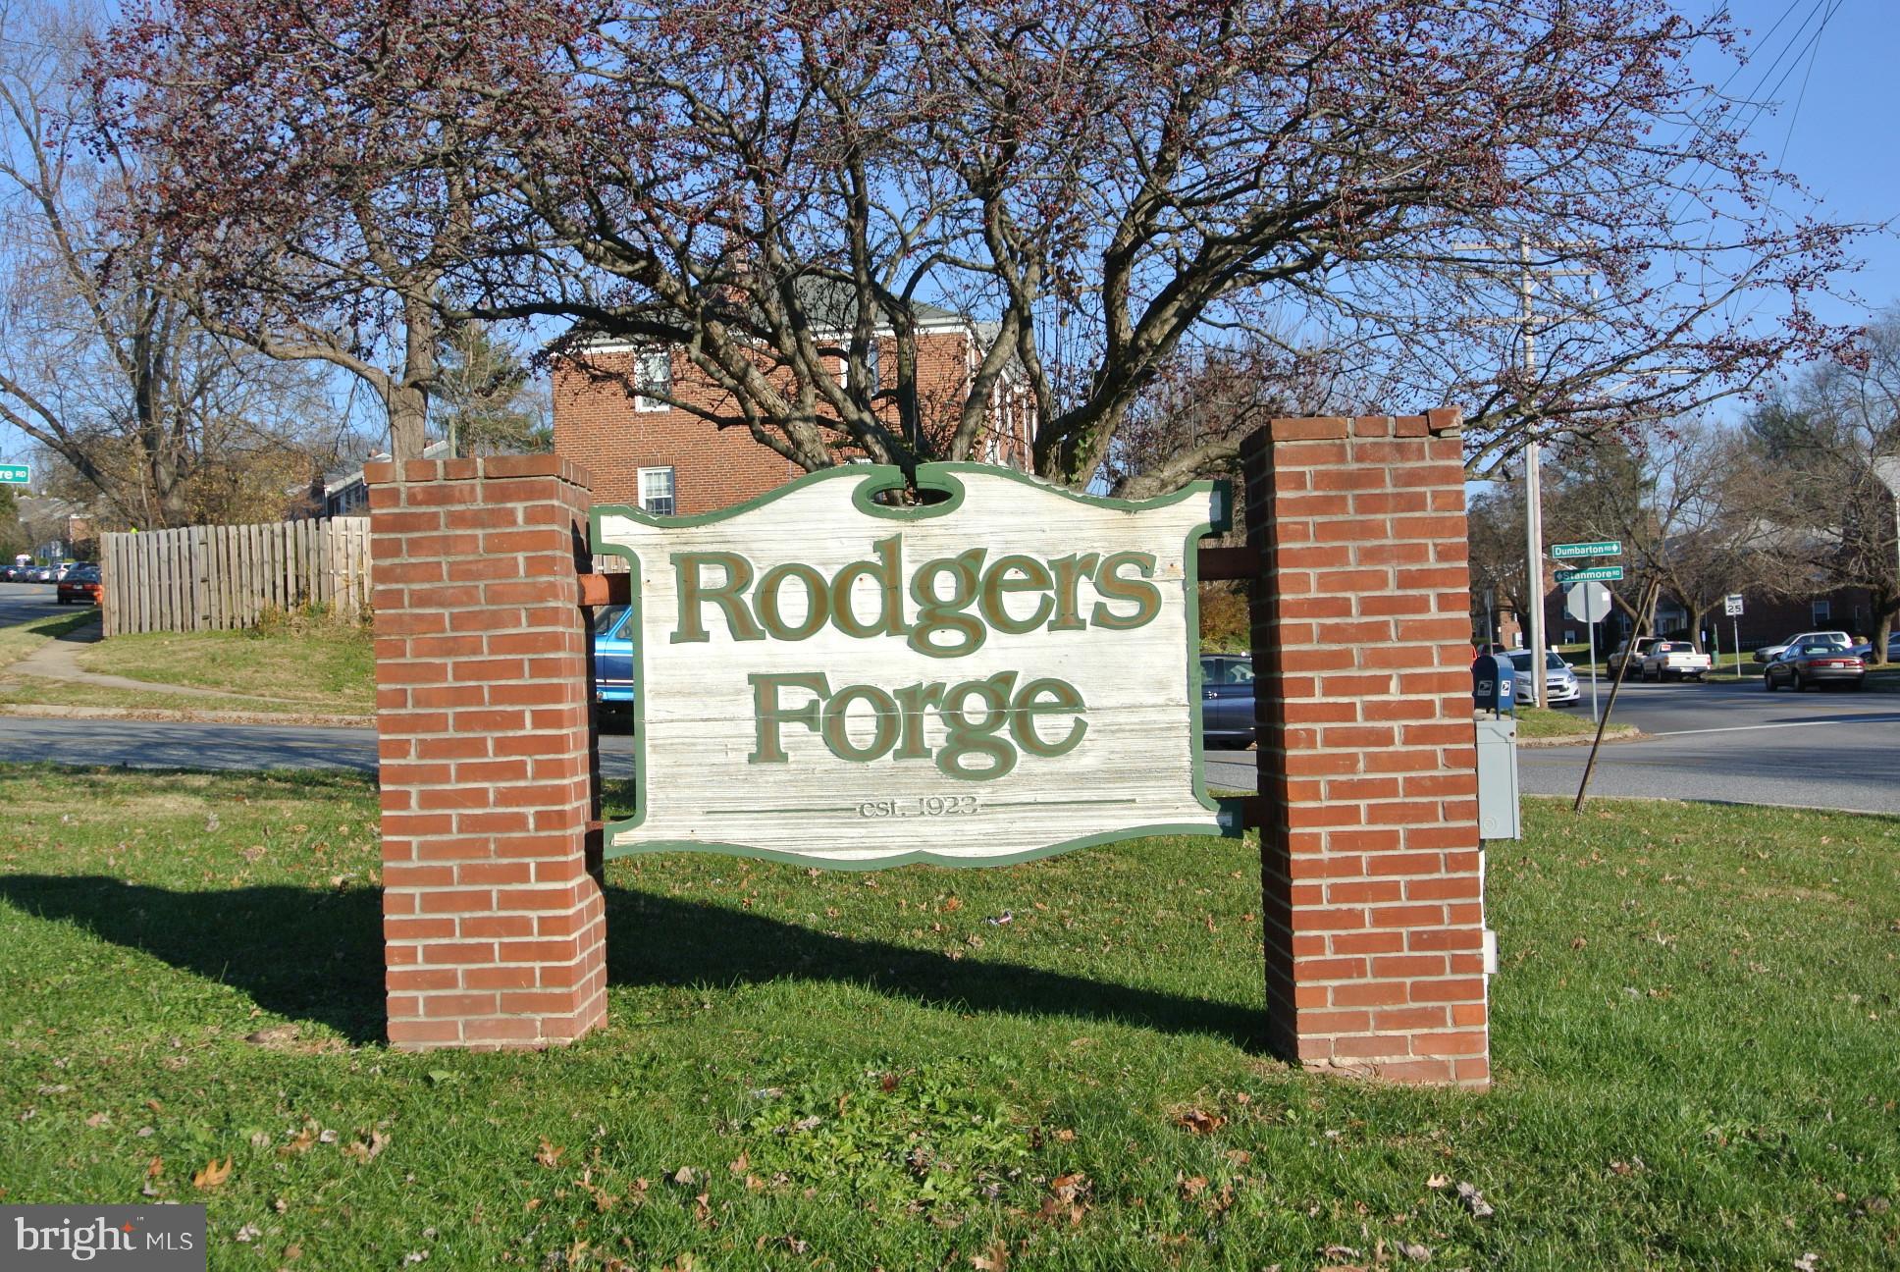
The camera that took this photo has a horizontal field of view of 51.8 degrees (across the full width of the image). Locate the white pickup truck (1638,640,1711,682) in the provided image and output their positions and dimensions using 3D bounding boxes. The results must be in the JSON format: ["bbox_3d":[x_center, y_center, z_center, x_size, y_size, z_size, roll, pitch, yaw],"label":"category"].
[{"bbox_3d":[29.765,1.044,80.520,1.740,1.640,5.000,-2,-1,9],"label":"white pickup truck"}]

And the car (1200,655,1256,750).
[{"bbox_3d":[4.264,1.014,30.618,4.700,1.470,1.800,0,-1,2],"label":"car"}]

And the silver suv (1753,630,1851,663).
[{"bbox_3d":[39.700,0.622,91.018,4.500,1.520,1.740,-3,-1,13],"label":"silver suv"}]

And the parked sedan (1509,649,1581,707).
[{"bbox_3d":[16.510,1.159,55.519,1.820,1.560,4.400,-2,-1,5],"label":"parked sedan"}]

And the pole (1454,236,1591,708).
[{"bbox_3d":[13.039,-3.661,43.625,3.100,10.598,0.350,-2,-1,0],"label":"pole"}]

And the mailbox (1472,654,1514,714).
[{"bbox_3d":[11.094,1.029,40.015,0.530,1.270,0.620,-1,-2,-38],"label":"mailbox"}]

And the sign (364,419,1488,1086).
[{"bbox_3d":[-0.062,0.373,5.464,2.948,1.800,0.500,-2,-1,0],"label":"sign"}]

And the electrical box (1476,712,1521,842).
[{"bbox_3d":[1.505,0.405,5.480,0.125,0.320,0.220,-2,-1,0],"label":"electrical box"}]

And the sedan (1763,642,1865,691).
[{"bbox_3d":[25.978,0.925,59.017,1.830,1.420,4.950,-3,-1,10],"label":"sedan"}]

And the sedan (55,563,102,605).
[{"bbox_3d":[-32.542,-1.990,74.968,1.720,1.420,4.600,-2,3,-4],"label":"sedan"}]

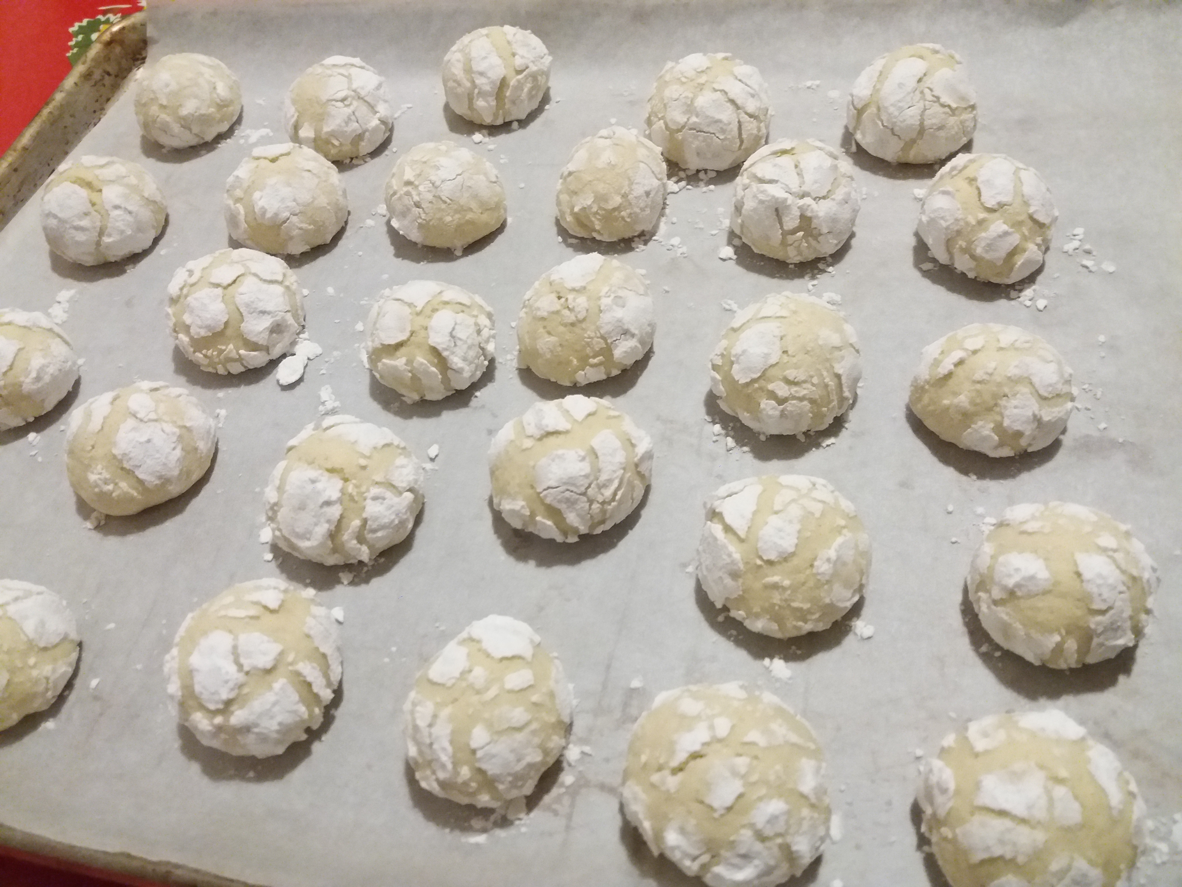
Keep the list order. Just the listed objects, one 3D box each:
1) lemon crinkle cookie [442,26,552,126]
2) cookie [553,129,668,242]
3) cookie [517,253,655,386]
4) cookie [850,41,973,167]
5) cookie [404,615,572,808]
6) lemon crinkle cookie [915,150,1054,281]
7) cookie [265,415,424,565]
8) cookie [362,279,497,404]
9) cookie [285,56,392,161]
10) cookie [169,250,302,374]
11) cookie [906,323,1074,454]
[{"bbox_3d":[-0.038,-0.146,0.379,0.043,0.032,0.043,-12,53,-1],"label":"lemon crinkle cookie"},{"bbox_3d":[0.007,-0.096,0.343,0.041,0.031,0.041,-6,53,3],"label":"cookie"},{"bbox_3d":[-0.002,-0.039,0.294,0.043,0.033,0.043,-10,53,1],"label":"cookie"},{"bbox_3d":[0.118,-0.128,0.351,0.045,0.033,0.045,11,56,15],"label":"cookie"},{"bbox_3d":[-0.024,0.061,0.223,0.039,0.032,0.045,-28,55,-13],"label":"cookie"},{"bbox_3d":[0.130,-0.076,0.311,0.043,0.033,0.043,16,57,18],"label":"lemon crinkle cookie"},{"bbox_3d":[-0.072,0.011,0.274,0.045,0.032,0.045,-4,53,5],"label":"cookie"},{"bbox_3d":[-0.053,-0.035,0.307,0.042,0.029,0.042,-4,53,5],"label":"cookie"},{"bbox_3d":[-0.100,-0.133,0.378,0.042,0.034,0.043,-20,53,-7],"label":"cookie"},{"bbox_3d":[-0.122,-0.048,0.324,0.045,0.032,0.045,-30,56,-14],"label":"cookie"},{"bbox_3d":[0.110,-0.016,0.263,0.042,0.030,0.040,19,58,21],"label":"cookie"}]

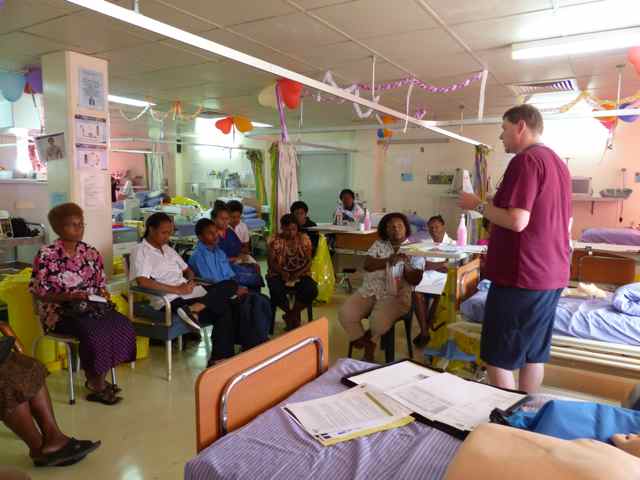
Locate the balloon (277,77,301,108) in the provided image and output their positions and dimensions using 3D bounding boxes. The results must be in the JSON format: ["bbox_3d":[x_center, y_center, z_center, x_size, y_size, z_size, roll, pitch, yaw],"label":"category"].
[{"bbox_3d":[-0.269,-1.324,4.150,0.240,0.280,0.240,1,7,0],"label":"balloon"}]

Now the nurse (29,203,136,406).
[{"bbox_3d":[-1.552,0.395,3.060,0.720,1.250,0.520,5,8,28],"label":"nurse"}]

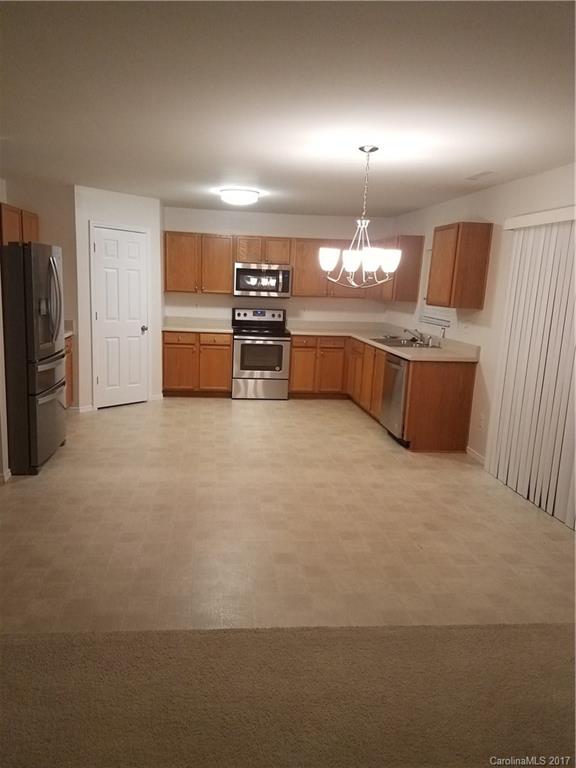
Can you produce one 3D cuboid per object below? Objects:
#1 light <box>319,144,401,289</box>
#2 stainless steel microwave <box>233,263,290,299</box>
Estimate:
[{"bbox_3d":[0.509,-1.094,3.839,0.571,0.896,0.571,1,11,-8],"label":"light"},{"bbox_3d":[-0.358,-1.412,7.872,0.758,0.426,0.405,1,10,-8],"label":"stainless steel microwave"}]

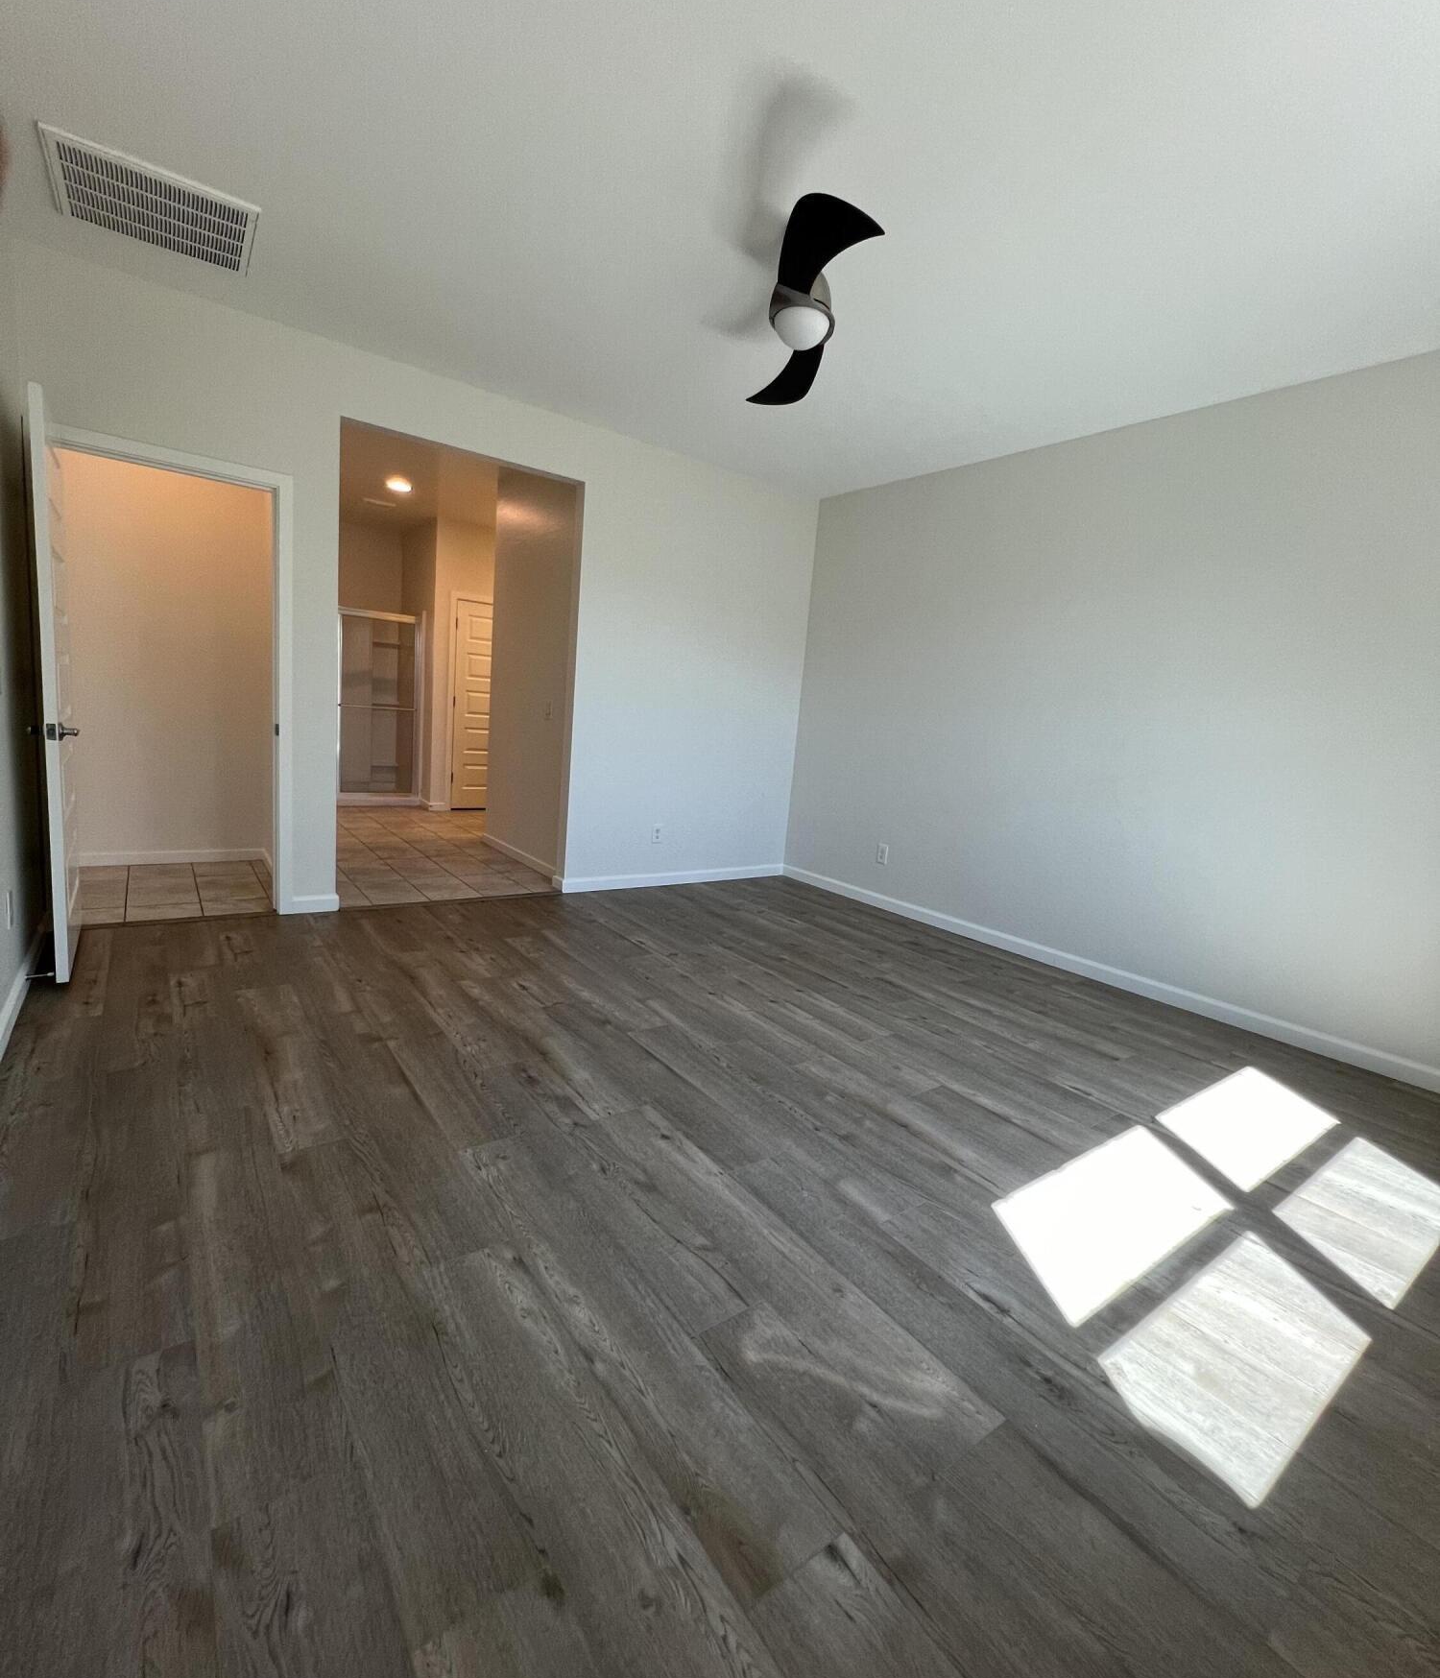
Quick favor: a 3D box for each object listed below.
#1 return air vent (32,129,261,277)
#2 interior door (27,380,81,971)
[{"bbox_3d":[-1.980,-2.199,2.540,0.566,0.025,0.547,-3,12,-37],"label":"return air vent"},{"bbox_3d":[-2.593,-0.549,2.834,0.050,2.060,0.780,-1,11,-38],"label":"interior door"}]

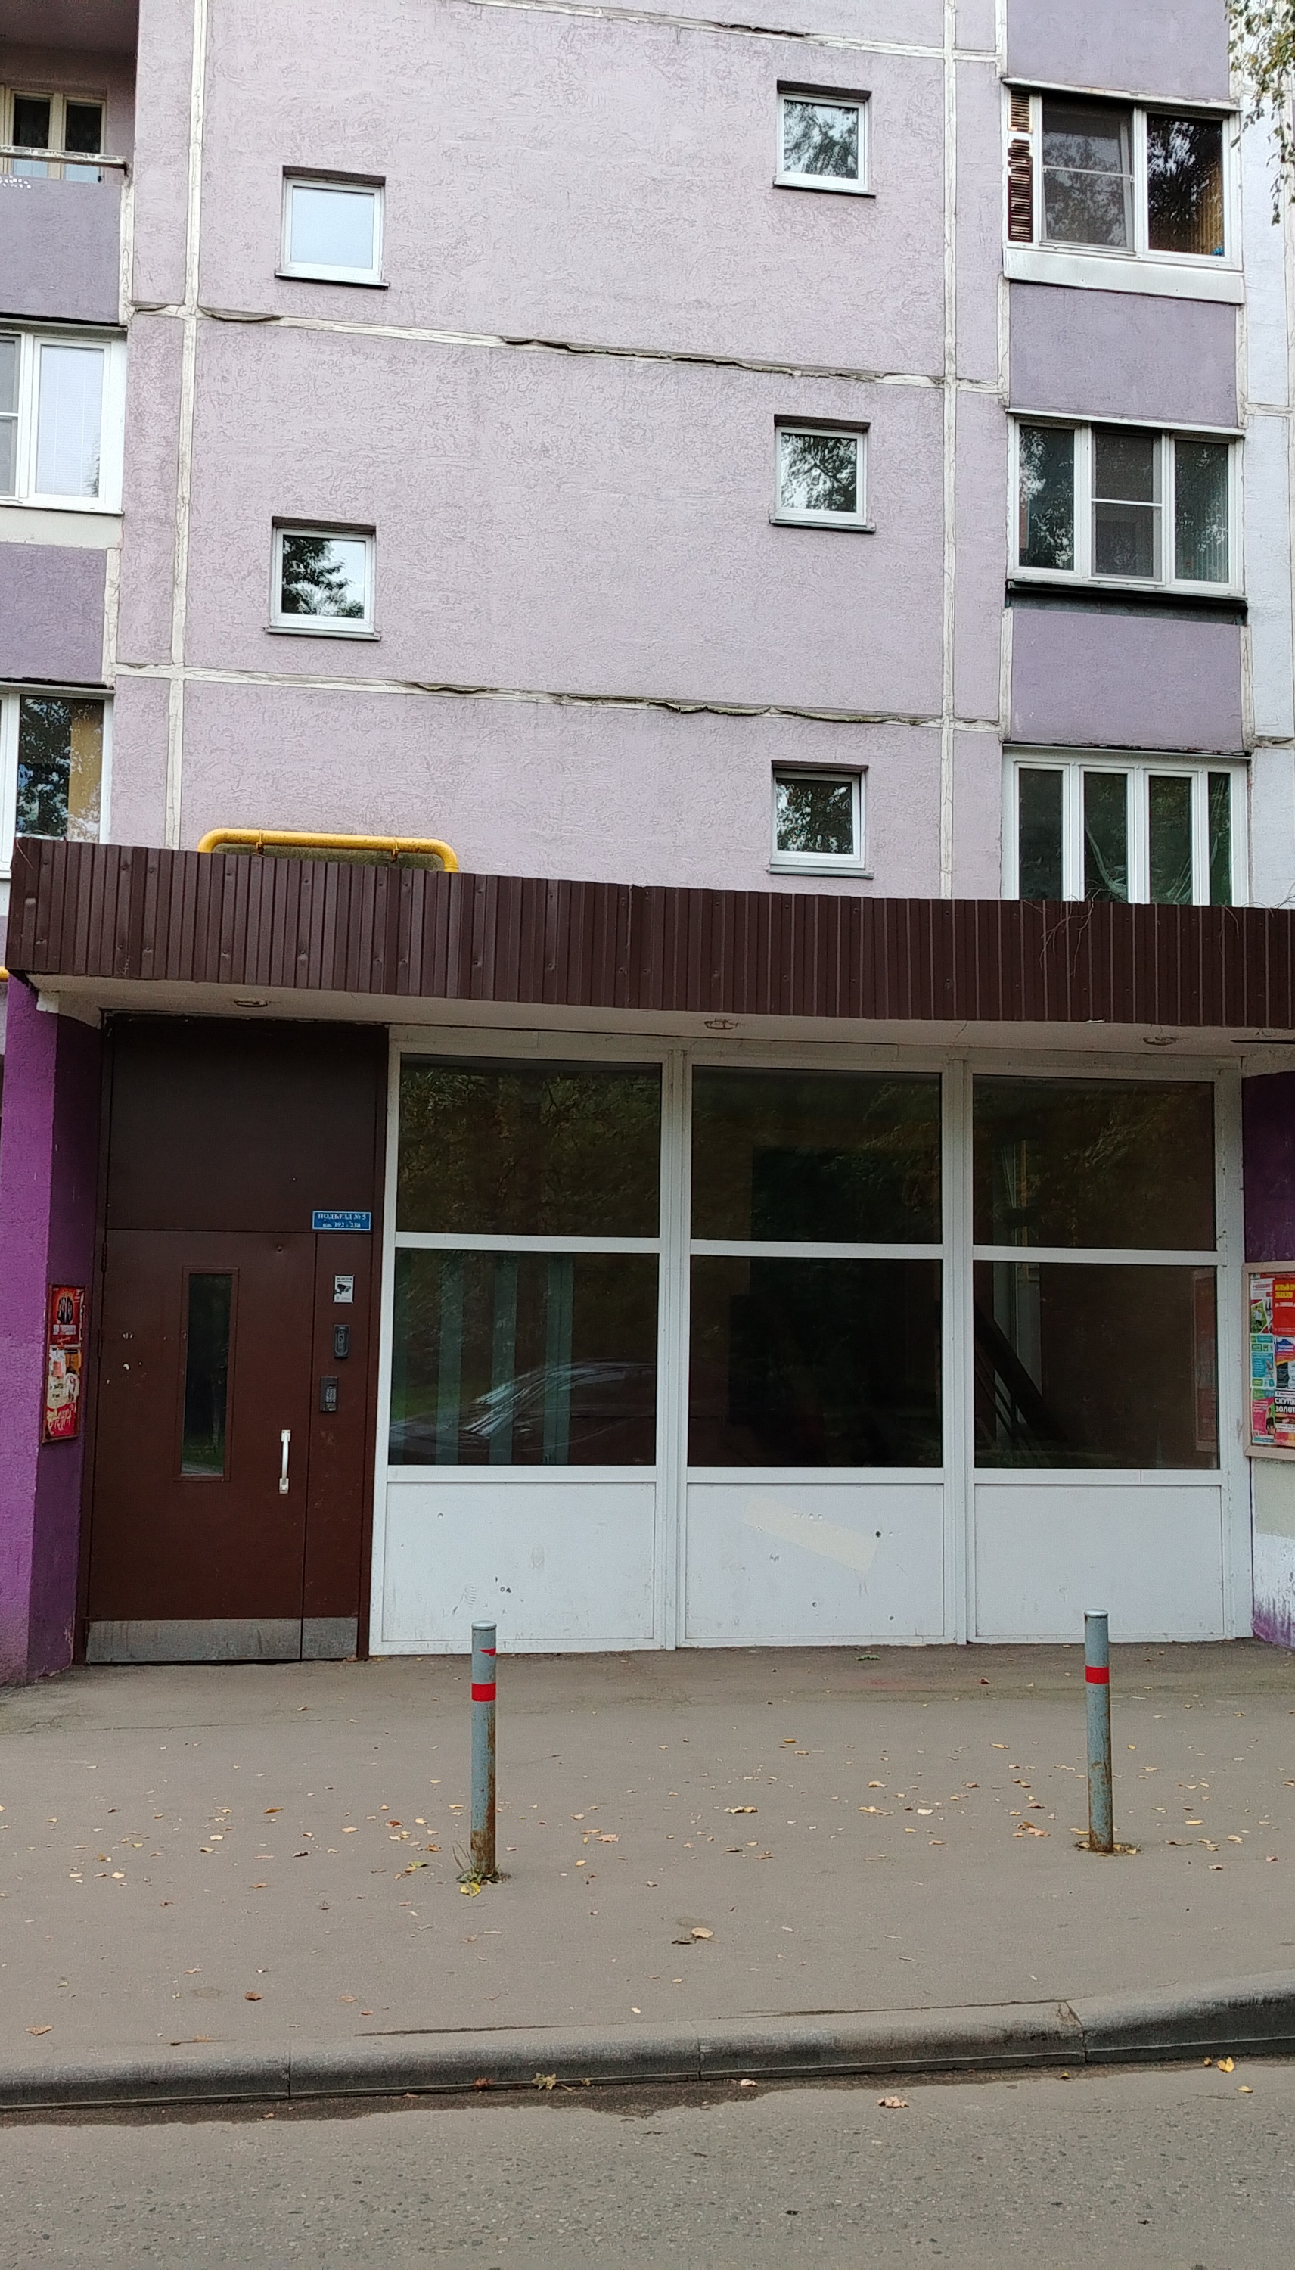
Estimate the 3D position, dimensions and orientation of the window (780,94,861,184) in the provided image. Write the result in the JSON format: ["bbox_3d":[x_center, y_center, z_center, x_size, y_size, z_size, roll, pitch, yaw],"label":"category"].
[{"bbox_3d":[1.413,-7.988,16.965,0.721,0.761,0.120,2,-6,-10],"label":"window"}]

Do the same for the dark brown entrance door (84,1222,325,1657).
[{"bbox_3d":[-2.154,1.508,10.225,1.012,2.057,0.080,2,-6,-10],"label":"dark brown entrance door"}]

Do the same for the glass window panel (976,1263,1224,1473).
[{"bbox_3d":[2.397,1.237,11.203,1.364,1.090,0.050,2,-6,-9],"label":"glass window panel"}]

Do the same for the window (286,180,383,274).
[{"bbox_3d":[-2.441,-7.043,16.301,0.726,0.693,0.120,2,-6,-10],"label":"window"}]

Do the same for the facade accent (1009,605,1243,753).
[{"bbox_3d":[3.876,-3.660,17.042,1.961,1.081,0.120,2,-6,-9],"label":"facade accent"}]

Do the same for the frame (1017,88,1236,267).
[{"bbox_3d":[3.978,-7.942,17.413,1.894,1.336,0.130,2,-6,-10],"label":"frame"}]

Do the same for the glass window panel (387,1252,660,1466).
[{"bbox_3d":[-0.643,1.188,11.068,1.431,1.112,0.060,2,-6,-10],"label":"glass window panel"}]

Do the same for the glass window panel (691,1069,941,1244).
[{"bbox_3d":[0.884,0.113,10.905,1.340,0.896,0.050,2,-6,-10],"label":"glass window panel"}]

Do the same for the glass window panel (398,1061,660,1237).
[{"bbox_3d":[-0.640,0.080,11.533,1.460,0.958,0.060,2,-5,-10],"label":"glass window panel"}]

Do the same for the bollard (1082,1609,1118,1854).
[{"bbox_3d":[1.477,1.945,6.842,0.076,0.749,0.076,1,-6,-10],"label":"bollard"}]

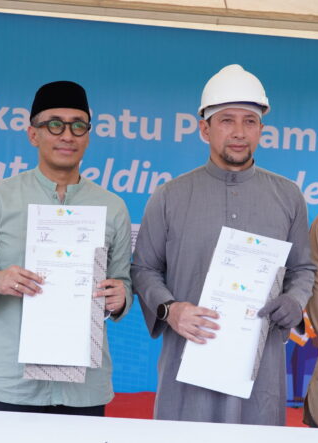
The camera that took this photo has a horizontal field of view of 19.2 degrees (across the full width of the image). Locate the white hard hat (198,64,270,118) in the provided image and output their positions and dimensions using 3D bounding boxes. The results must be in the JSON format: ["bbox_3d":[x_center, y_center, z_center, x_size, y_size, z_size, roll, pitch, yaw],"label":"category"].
[{"bbox_3d":[0.225,-0.389,2.840,0.216,0.160,0.280,2,-5,-9],"label":"white hard hat"}]

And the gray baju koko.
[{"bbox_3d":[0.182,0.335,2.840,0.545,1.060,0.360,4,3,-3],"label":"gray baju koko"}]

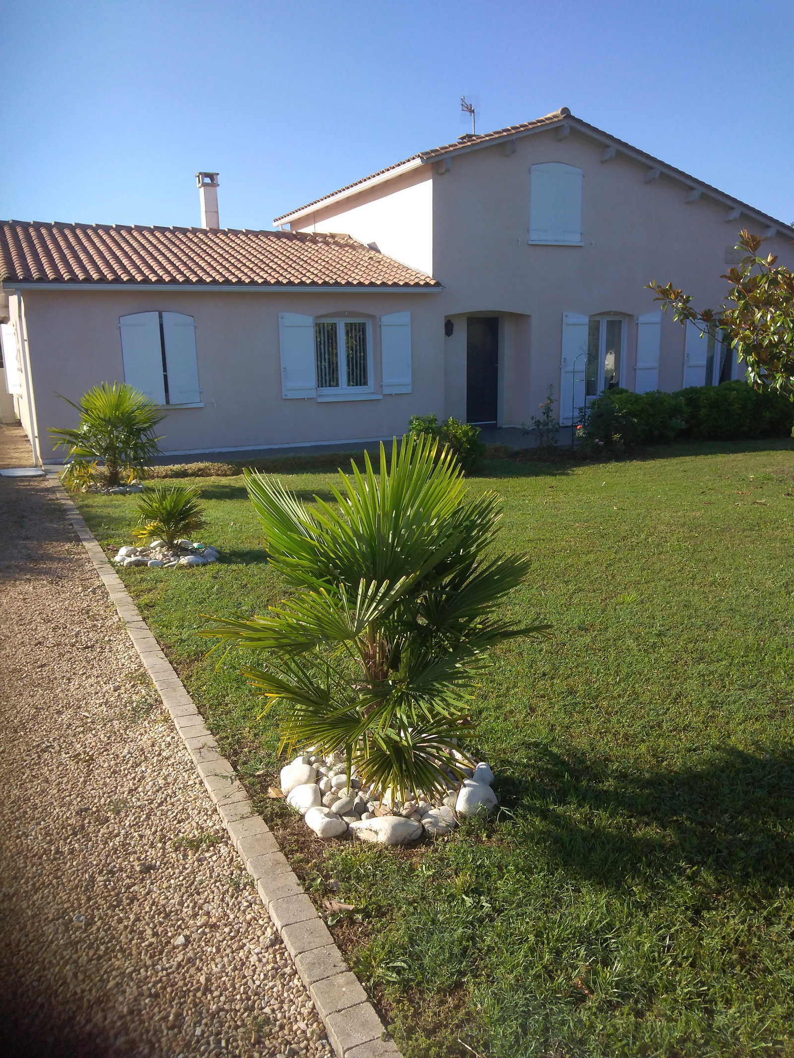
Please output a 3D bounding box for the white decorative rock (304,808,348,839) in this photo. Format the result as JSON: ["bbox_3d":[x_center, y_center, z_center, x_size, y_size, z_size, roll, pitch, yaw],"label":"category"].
[{"bbox_3d":[-0.246,1.018,2.749,0.160,0.105,0.120,5,15,26],"label":"white decorative rock"}]

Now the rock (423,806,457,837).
[{"bbox_3d":[0.165,1.148,3.114,0.139,0.110,0.133,-3,14,-10],"label":"rock"}]

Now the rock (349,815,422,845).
[{"bbox_3d":[-0.043,1.165,3.073,0.281,0.104,0.137,-1,14,0],"label":"rock"}]

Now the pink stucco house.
[{"bbox_3d":[1.188,-5.646,18.667,18.810,5.757,8.740,-7,15,-24],"label":"pink stucco house"}]

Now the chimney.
[{"bbox_3d":[-3.975,-6.763,16.793,0.399,1.292,0.399,-7,15,-24],"label":"chimney"}]

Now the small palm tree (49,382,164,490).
[{"bbox_3d":[-3.544,-1.149,9.728,1.425,1.288,1.350,-1,13,0],"label":"small palm tree"}]

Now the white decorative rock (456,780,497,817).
[{"bbox_3d":[0.286,0.972,2.866,0.150,0.125,0.145,-8,15,-29],"label":"white decorative rock"}]

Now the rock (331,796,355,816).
[{"bbox_3d":[-0.219,1.120,3.209,0.068,0.061,0.110,13,19,43],"label":"rock"}]

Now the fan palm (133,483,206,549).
[{"bbox_3d":[-2.021,-0.105,7.081,0.636,0.589,0.608,-5,15,-16],"label":"fan palm"}]

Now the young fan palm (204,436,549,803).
[{"bbox_3d":[-0.077,0.328,2.970,1.280,1.343,1.200,-1,13,0],"label":"young fan palm"}]

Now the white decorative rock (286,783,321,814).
[{"bbox_3d":[-0.340,0.984,2.902,0.135,0.105,0.130,9,16,36],"label":"white decorative rock"}]

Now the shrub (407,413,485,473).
[{"bbox_3d":[0.680,-1.228,10.958,1.070,0.748,0.950,-1,13,0],"label":"shrub"}]

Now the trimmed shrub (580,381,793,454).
[{"bbox_3d":[5.341,-2.108,14.086,4.940,1.026,1.045,-7,15,-24],"label":"trimmed shrub"}]

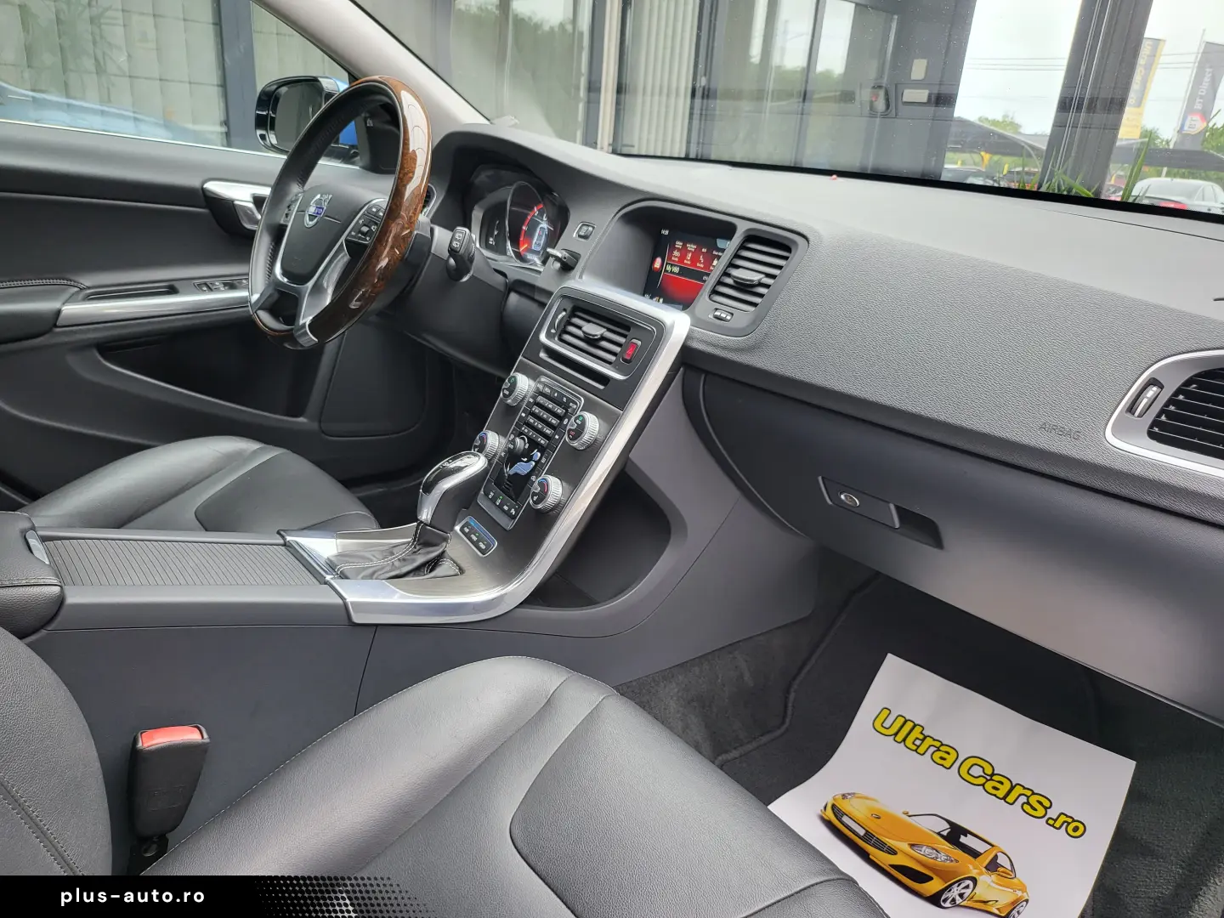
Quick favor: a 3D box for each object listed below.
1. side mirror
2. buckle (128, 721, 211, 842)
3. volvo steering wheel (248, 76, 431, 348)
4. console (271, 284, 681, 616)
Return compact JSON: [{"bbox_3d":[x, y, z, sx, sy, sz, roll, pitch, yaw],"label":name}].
[{"bbox_3d":[-0.579,-0.638,1.594,0.225,0.150,0.120,17,23,33],"label":"side mirror"},{"bbox_3d":[-0.343,0.251,0.654,0.052,0.092,0.029,7,12,-44],"label":"buckle"},{"bbox_3d":[-0.355,-0.322,1.137,0.378,0.378,0.085,24,2,43],"label":"volvo steering wheel"},{"bbox_3d":[-0.141,-0.024,0.932,0.410,0.315,0.238,-12,25,-39],"label":"console"}]

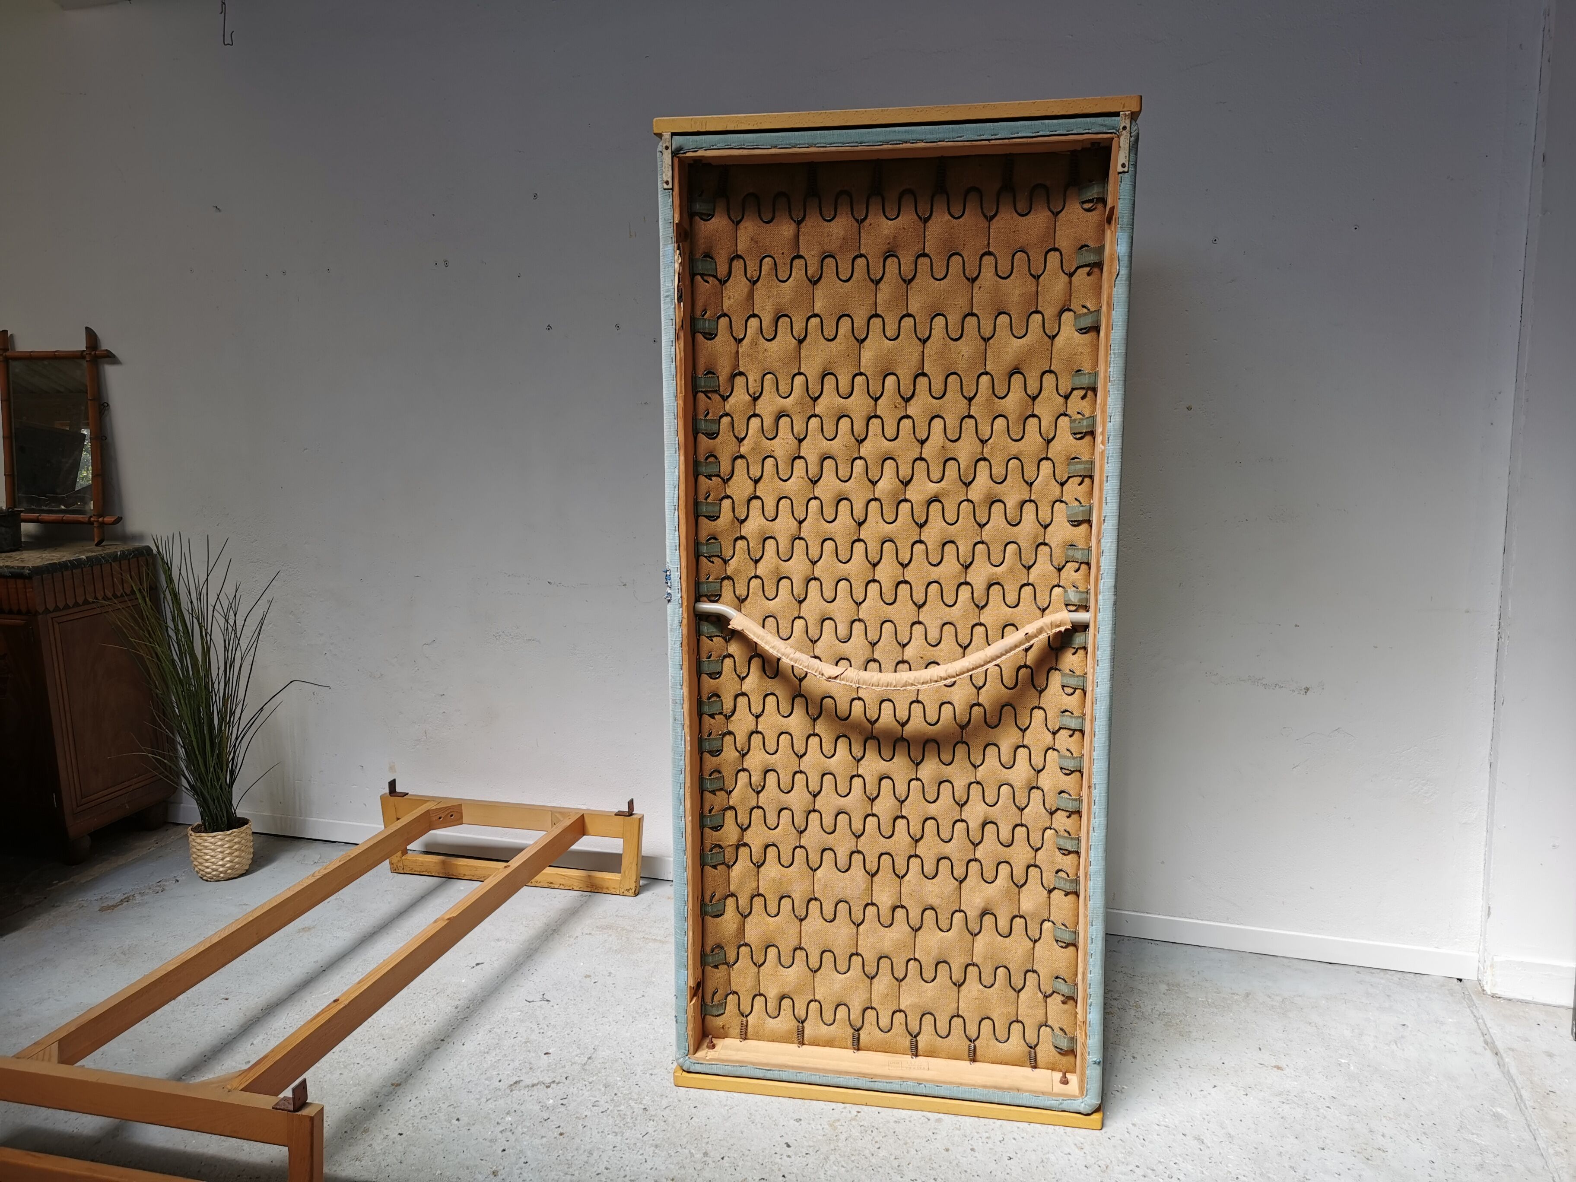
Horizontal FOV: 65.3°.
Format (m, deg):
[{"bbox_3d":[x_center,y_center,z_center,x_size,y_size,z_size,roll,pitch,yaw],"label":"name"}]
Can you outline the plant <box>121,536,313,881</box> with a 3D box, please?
[{"bbox_3d":[-1.703,0.357,3.637,0.510,1.000,0.470,3,9,18],"label":"plant"}]

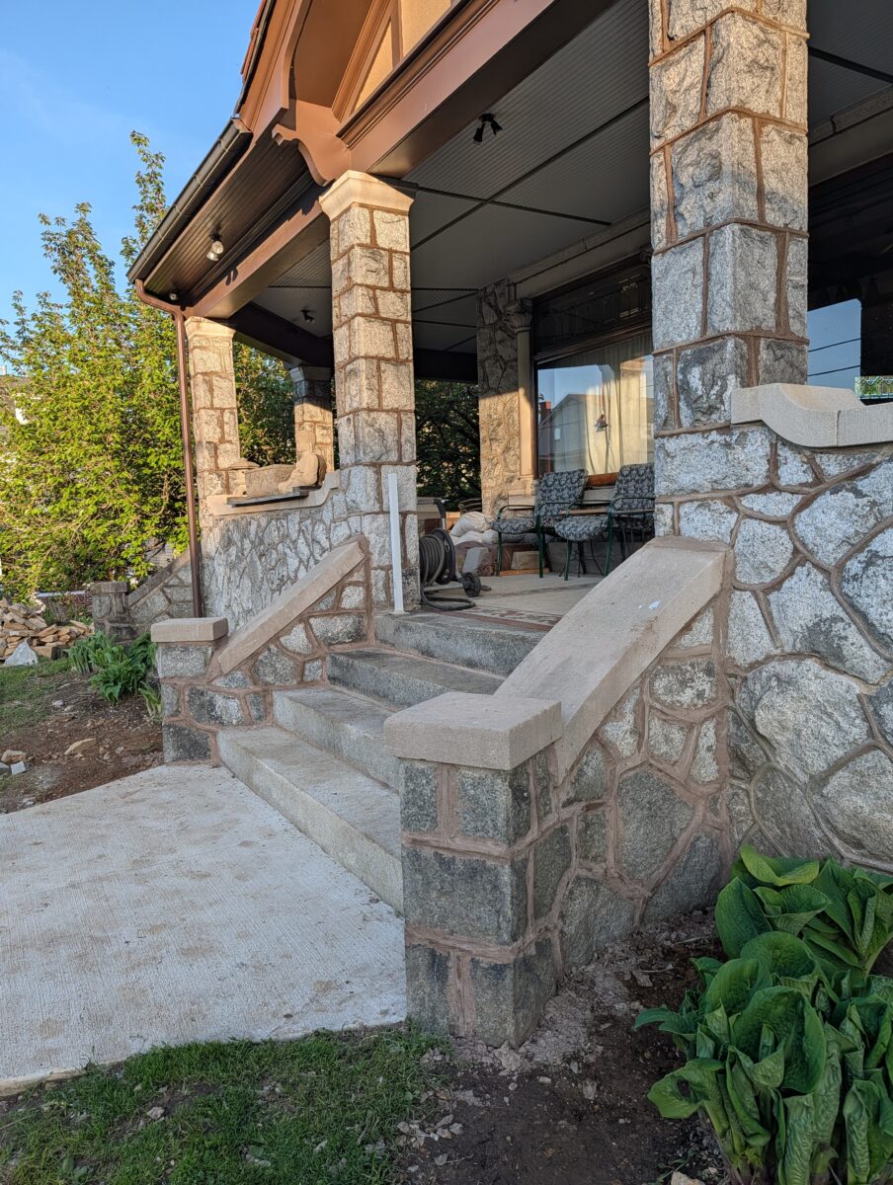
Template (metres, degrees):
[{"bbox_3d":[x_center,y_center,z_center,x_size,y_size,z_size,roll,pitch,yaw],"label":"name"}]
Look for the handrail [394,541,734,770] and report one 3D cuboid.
[{"bbox_3d":[0.392,0.196,2.644,1.377,0.662,0.501,-8,7,-44],"label":"handrail"}]

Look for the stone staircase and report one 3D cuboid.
[{"bbox_3d":[-0.142,0.620,4.079,1.334,0.796,2.484,-6,6,-31],"label":"stone staircase"}]

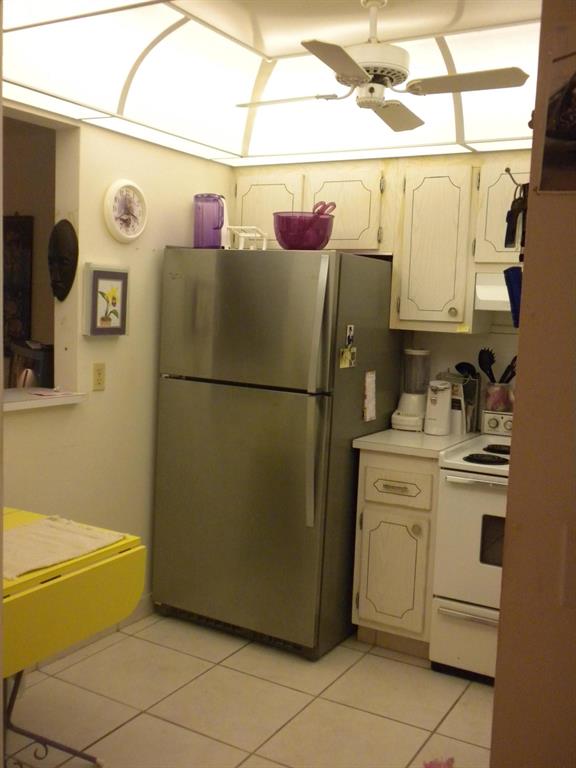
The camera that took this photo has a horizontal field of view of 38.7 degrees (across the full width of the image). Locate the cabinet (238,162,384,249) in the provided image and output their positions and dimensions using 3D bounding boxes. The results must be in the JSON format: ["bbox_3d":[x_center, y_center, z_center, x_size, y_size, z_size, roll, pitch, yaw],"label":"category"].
[{"bbox_3d":[0.174,-0.852,4.040,0.853,0.420,0.317,6,7,29],"label":"cabinet"}]

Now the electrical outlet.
[{"bbox_3d":[-0.772,-0.025,3.379,0.012,0.114,0.072,6,7,29],"label":"electrical outlet"}]

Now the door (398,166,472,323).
[{"bbox_3d":[0.626,-0.586,3.476,0.286,0.643,0.022,6,7,30],"label":"door"}]

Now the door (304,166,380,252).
[{"bbox_3d":[0.251,-0.787,3.727,0.387,0.352,0.022,6,8,30],"label":"door"}]

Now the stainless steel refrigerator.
[{"bbox_3d":[-0.037,0.257,3.834,0.838,1.690,0.820,6,7,29],"label":"stainless steel refrigerator"}]

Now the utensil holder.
[{"bbox_3d":[0.964,0.069,3.760,0.124,0.125,0.124,6,7,29],"label":"utensil holder"}]

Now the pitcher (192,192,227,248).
[{"bbox_3d":[-0.348,-0.720,3.695,0.153,0.257,0.120,6,7,29],"label":"pitcher"}]

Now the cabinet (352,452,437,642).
[{"bbox_3d":[0.592,0.665,3.712,0.353,0.787,0.620,6,7,29],"label":"cabinet"}]

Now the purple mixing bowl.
[{"bbox_3d":[0.064,-0.623,3.435,0.256,0.167,0.256,3,6,0],"label":"purple mixing bowl"}]

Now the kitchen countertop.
[{"bbox_3d":[0.602,0.252,3.683,0.389,0.039,0.636,6,7,29],"label":"kitchen countertop"}]

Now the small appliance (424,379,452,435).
[{"bbox_3d":[0.694,0.108,3.700,0.112,0.236,0.115,6,8,30],"label":"small appliance"}]

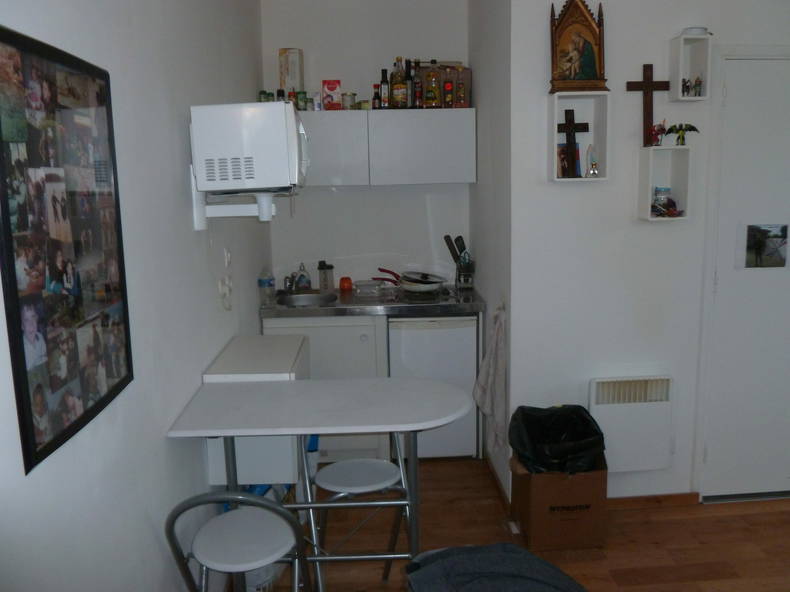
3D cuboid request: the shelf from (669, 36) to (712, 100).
[{"bbox_3d":[1.238,-0.946,2.688,0.120,0.250,0.095,-2,9,-4],"label":"shelf"}]

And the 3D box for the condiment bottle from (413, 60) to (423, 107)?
[{"bbox_3d":[0.130,-1.191,3.613,0.064,0.283,0.064,-2,9,-3],"label":"condiment bottle"}]

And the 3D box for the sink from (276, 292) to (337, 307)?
[{"bbox_3d":[-0.509,0.088,3.735,0.355,0.130,0.360,-2,9,-3],"label":"sink"}]

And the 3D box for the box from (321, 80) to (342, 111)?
[{"bbox_3d":[-0.348,-1.114,3.561,0.113,0.168,0.060,-2,9,-3],"label":"box"}]

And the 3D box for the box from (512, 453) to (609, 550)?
[{"bbox_3d":[0.709,0.866,2.791,0.320,0.355,0.275,-2,9,-4],"label":"box"}]

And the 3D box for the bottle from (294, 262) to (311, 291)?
[{"bbox_3d":[-0.555,-0.110,3.854,0.090,0.173,0.062,-2,9,-3],"label":"bottle"}]

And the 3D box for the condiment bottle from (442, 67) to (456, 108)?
[{"bbox_3d":[0.302,-1.157,3.567,0.062,0.235,0.062,-2,9,-4],"label":"condiment bottle"}]

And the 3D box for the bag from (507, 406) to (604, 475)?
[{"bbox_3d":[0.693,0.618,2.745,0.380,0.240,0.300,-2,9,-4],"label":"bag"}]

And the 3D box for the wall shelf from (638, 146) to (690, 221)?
[{"bbox_3d":[1.176,-0.490,2.795,0.174,0.306,0.112,-2,9,-3],"label":"wall shelf"}]

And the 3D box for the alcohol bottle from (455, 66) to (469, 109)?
[{"bbox_3d":[0.379,-1.180,3.643,0.070,0.257,0.068,-1,9,-2],"label":"alcohol bottle"}]

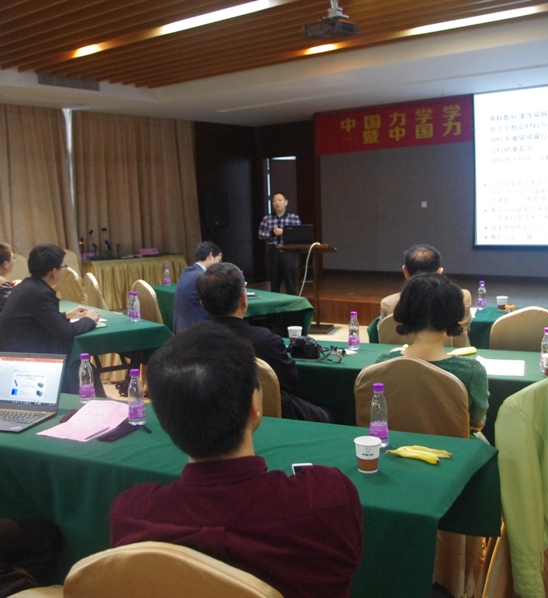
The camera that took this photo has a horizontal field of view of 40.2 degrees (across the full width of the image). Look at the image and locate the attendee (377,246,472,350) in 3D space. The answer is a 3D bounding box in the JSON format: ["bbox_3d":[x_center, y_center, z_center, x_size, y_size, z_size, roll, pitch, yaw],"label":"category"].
[{"bbox_3d":[0.977,0.276,4.567,0.550,1.260,0.780,2,8,26],"label":"attendee"}]

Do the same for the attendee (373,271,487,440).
[{"bbox_3d":[0.687,0.494,3.168,0.480,1.230,0.720,1,8,25],"label":"attendee"}]

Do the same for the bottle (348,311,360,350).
[{"bbox_3d":[0.412,0.165,3.877,0.060,0.200,0.060,-2,7,0],"label":"bottle"}]

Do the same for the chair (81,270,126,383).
[{"bbox_3d":[-1.430,0.220,6.979,0.560,0.970,0.440,-7,9,-35],"label":"chair"}]

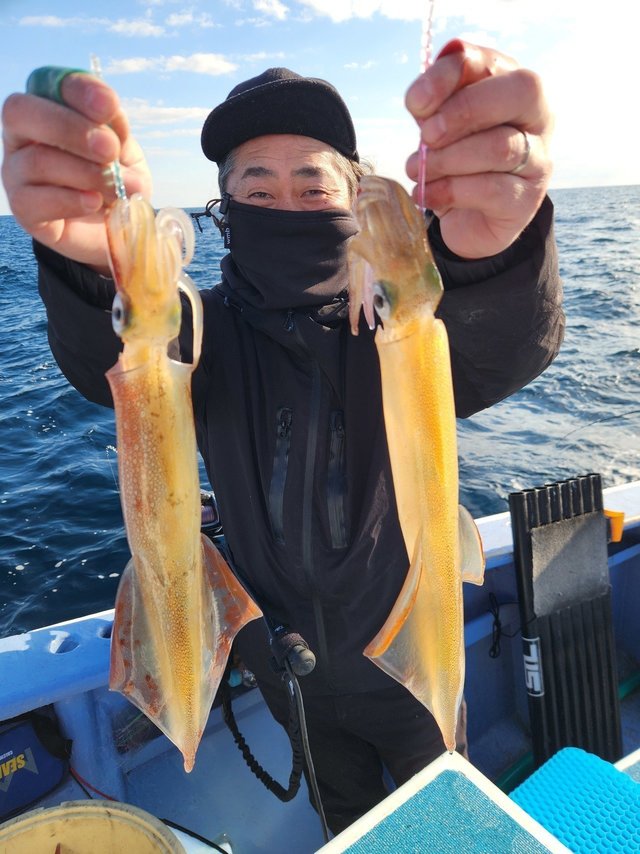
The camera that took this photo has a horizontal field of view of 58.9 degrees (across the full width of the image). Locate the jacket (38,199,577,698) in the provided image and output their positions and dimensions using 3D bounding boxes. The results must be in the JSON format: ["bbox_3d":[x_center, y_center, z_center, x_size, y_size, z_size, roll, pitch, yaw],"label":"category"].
[{"bbox_3d":[-0.012,0.138,0.780,0.530,0.810,0.550,-2,22,1],"label":"jacket"}]

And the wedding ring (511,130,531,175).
[{"bbox_3d":[0.096,-0.135,0.278,0.004,0.021,0.021,-12,18,-19],"label":"wedding ring"}]

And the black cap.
[{"bbox_3d":[-0.047,-0.397,0.725,0.175,0.130,0.255,-2,2,2],"label":"black cap"}]

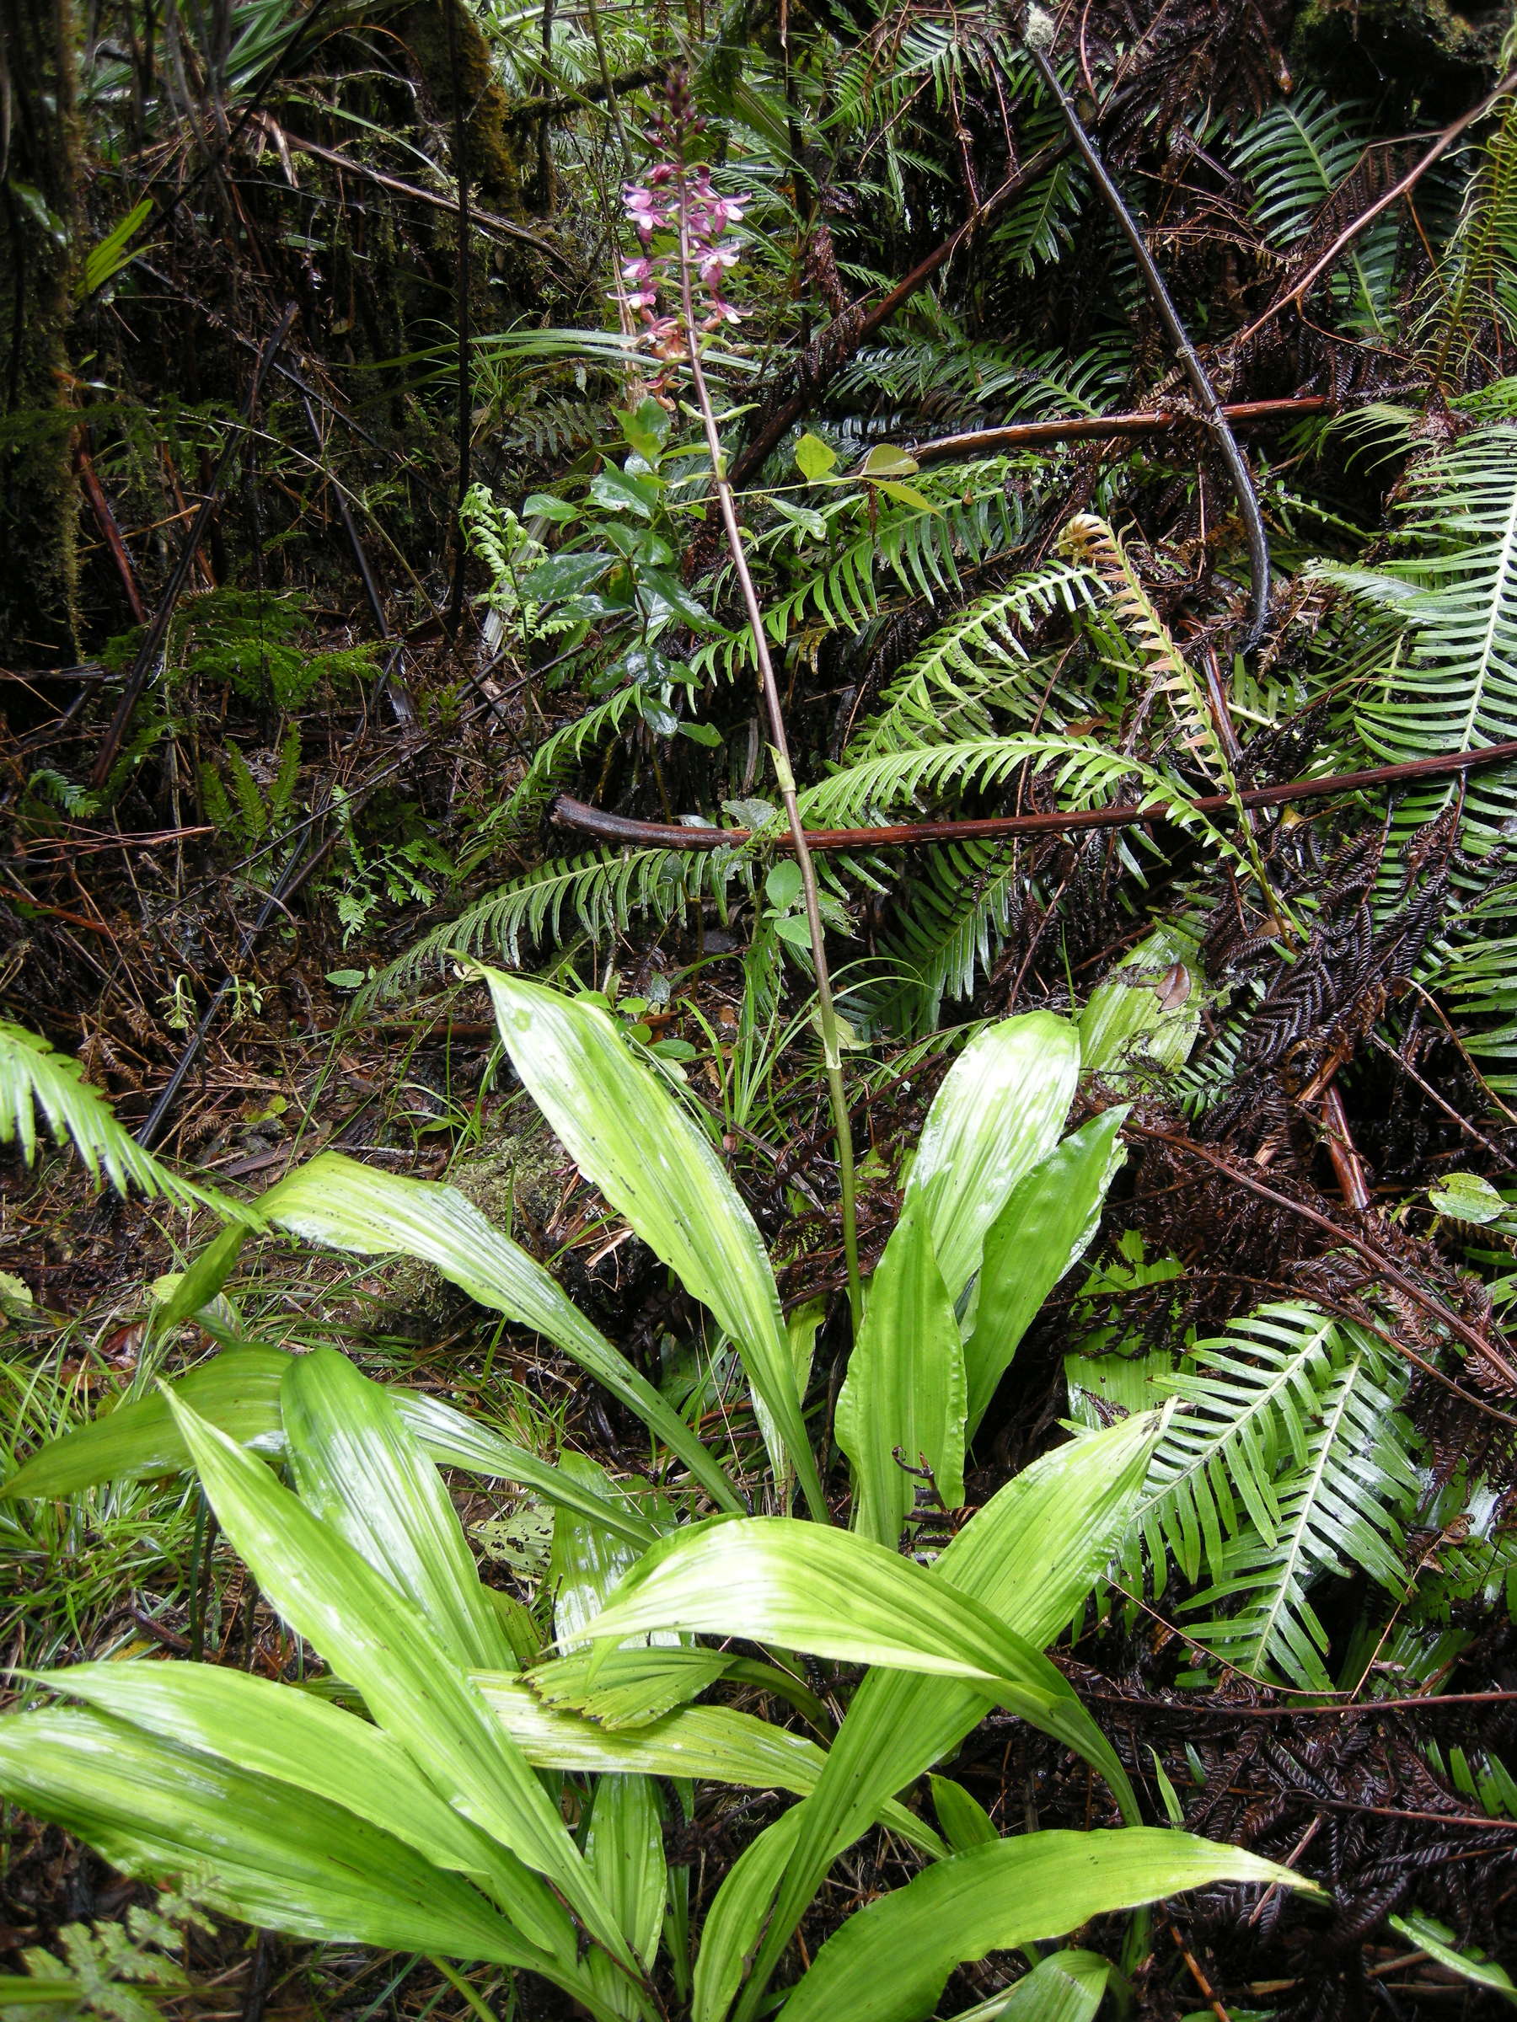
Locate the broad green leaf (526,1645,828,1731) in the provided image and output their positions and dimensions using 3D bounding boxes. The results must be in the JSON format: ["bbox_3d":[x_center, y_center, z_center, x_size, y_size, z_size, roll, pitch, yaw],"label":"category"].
[{"bbox_3d":[-0.048,0.398,1.200,0.170,0.045,0.075,0,22,0],"label":"broad green leaf"}]

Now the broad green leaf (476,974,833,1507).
[{"bbox_3d":[-0.071,0.148,1.390,0.095,0.432,0.060,-27,-15,-23],"label":"broad green leaf"}]

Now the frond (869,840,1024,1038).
[{"bbox_3d":[0.160,-0.064,1.700,0.110,0.040,0.197,35,78,18],"label":"frond"}]

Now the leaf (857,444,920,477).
[{"bbox_3d":[0.107,-0.452,1.680,0.050,0.020,0.030,0,22,0],"label":"leaf"}]

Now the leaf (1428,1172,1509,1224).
[{"bbox_3d":[0.499,0.132,1.440,0.055,0.012,0.038,13,56,21],"label":"leaf"}]

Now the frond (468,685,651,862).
[{"bbox_3d":[-0.172,-0.201,1.750,0.200,0.070,0.080,-46,0,-17],"label":"frond"}]

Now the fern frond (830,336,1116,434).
[{"bbox_3d":[0.230,-0.659,2.150,0.300,0.080,0.130,0,22,0],"label":"fern frond"}]

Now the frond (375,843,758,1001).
[{"bbox_3d":[-0.162,-0.071,1.730,0.350,0.060,0.105,-21,59,-17],"label":"frond"}]

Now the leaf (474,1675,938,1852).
[{"bbox_3d":[-0.031,0.427,1.183,0.296,0.045,0.070,16,33,0],"label":"leaf"}]

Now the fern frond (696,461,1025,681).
[{"bbox_3d":[0.090,-0.380,1.780,0.310,0.120,0.110,-29,0,-10],"label":"fern frond"}]

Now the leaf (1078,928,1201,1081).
[{"bbox_3d":[0.298,0.002,1.575,0.090,0.030,0.177,13,58,17],"label":"leaf"}]

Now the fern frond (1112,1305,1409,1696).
[{"bbox_3d":[0.340,0.324,1.360,0.190,0.240,0.110,0,4,0],"label":"fern frond"}]

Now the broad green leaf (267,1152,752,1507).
[{"bbox_3d":[-0.162,0.216,1.310,0.371,0.075,0.080,32,47,-2],"label":"broad green leaf"}]

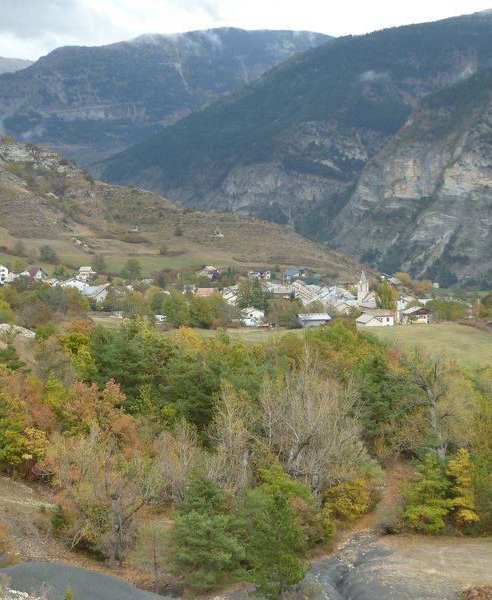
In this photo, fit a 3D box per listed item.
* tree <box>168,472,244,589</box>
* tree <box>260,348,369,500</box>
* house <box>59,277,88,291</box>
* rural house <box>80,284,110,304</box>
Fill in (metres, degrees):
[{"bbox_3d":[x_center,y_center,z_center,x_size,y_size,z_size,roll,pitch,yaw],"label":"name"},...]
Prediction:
[{"bbox_3d":[-3.290,19.390,106.000,6.200,9.500,6.200,0,3,0],"label":"tree"},{"bbox_3d":[7.543,13.642,136.000,12.200,16.200,11.500,0,4,0],"label":"tree"},{"bbox_3d":[-75.780,-6.830,560.000,13.000,6.600,11.000,-1,3,-18],"label":"house"},{"bbox_3d":[-62.960,-2.400,530.000,9.000,8.200,9.000,-2,3,-38],"label":"rural house"}]

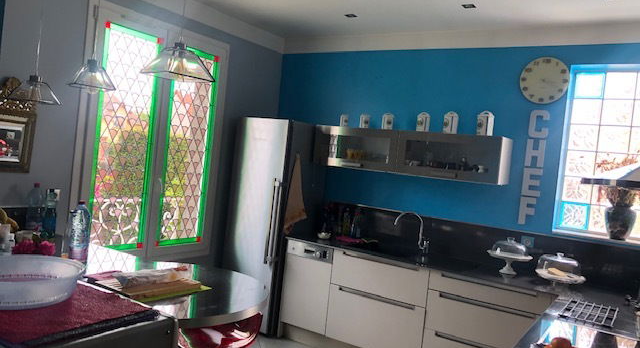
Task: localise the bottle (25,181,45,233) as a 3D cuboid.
[{"bbox_3d":[-1.735,0.226,3.171,0.094,0.336,0.094,7,2,32],"label":"bottle"}]

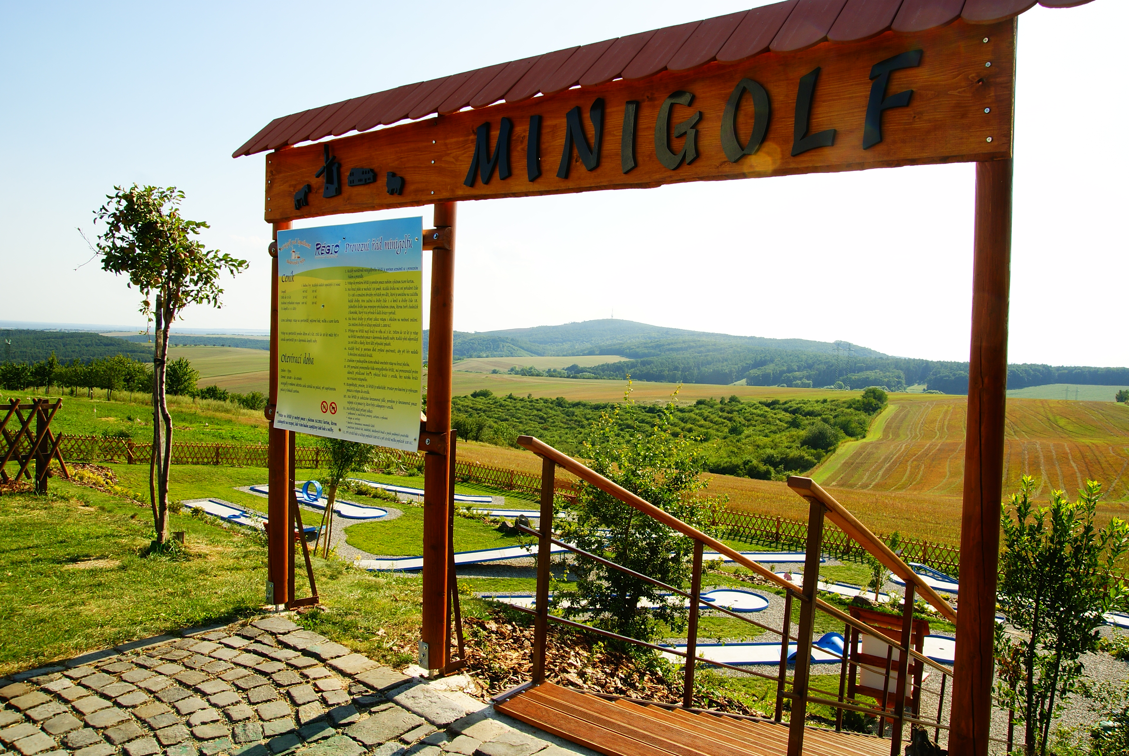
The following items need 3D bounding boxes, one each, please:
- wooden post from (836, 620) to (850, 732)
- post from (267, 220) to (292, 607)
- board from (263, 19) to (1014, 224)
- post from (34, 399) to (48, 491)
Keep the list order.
[{"bbox_3d":[2.543,2.740,7.207,0.043,1.029,0.043,4,3,36],"label":"wooden post"},{"bbox_3d":[-1.559,0.119,4.319,0.105,2.311,0.105,4,3,36],"label":"post"},{"bbox_3d":[-0.177,-0.909,3.190,3.520,0.375,0.055,4,3,36],"label":"board"},{"bbox_3d":[-4.806,0.631,7.211,0.075,0.852,0.075,4,3,36],"label":"post"}]

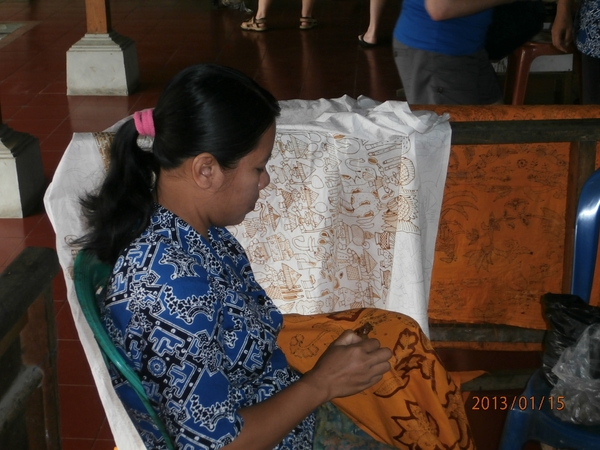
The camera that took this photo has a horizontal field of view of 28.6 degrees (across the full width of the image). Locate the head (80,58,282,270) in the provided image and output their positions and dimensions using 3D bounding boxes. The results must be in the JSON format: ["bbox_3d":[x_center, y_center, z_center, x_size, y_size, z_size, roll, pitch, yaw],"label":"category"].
[{"bbox_3d":[-0.185,-0.087,1.838,0.288,0.333,0.175,6,17,-15],"label":"head"}]

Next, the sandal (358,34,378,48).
[{"bbox_3d":[0.468,-1.266,8.044,0.092,0.058,0.250,-9,21,-21],"label":"sandal"}]

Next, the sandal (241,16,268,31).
[{"bbox_3d":[-0.334,-1.489,8.680,0.245,0.092,0.092,13,24,35],"label":"sandal"}]

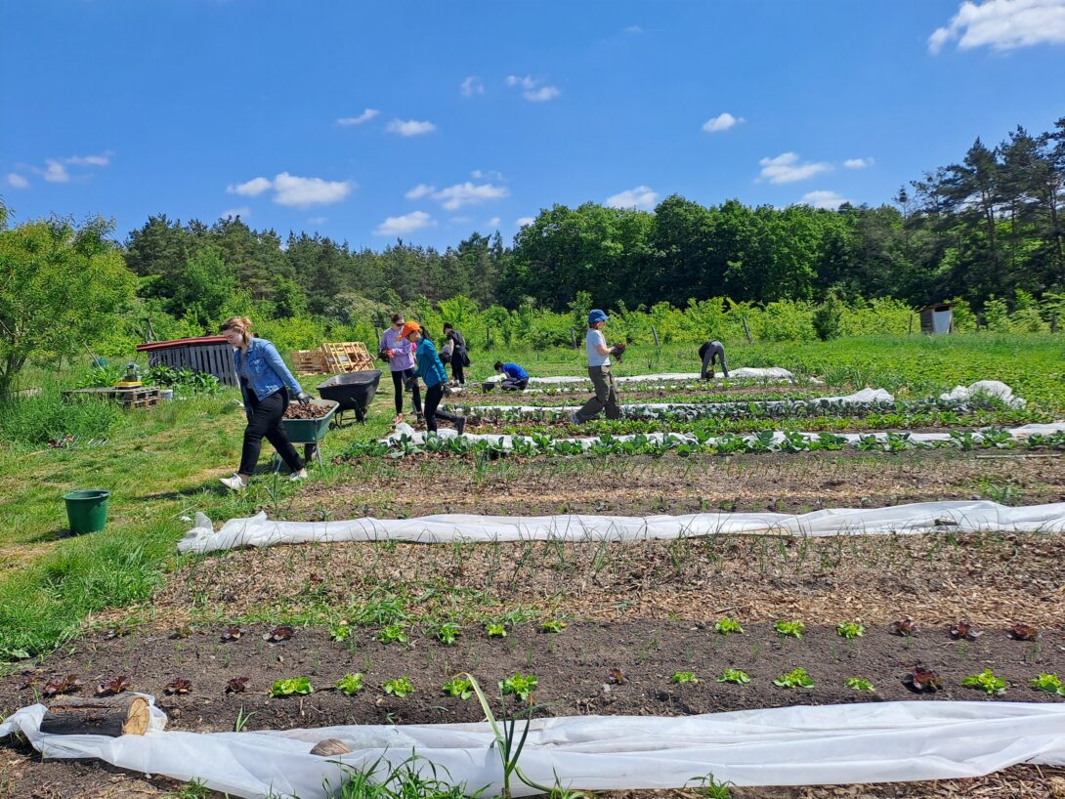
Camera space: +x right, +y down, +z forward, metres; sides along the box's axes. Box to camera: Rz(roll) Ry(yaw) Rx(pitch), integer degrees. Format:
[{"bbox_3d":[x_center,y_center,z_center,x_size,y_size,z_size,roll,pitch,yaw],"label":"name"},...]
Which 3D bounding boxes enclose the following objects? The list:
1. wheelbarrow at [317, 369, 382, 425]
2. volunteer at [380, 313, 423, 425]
[{"bbox_3d":[-2.724,0.052,11.258,0.700,0.720,1.400,0,6,0],"label":"wheelbarrow"},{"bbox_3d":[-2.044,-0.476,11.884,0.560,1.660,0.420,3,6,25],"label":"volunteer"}]

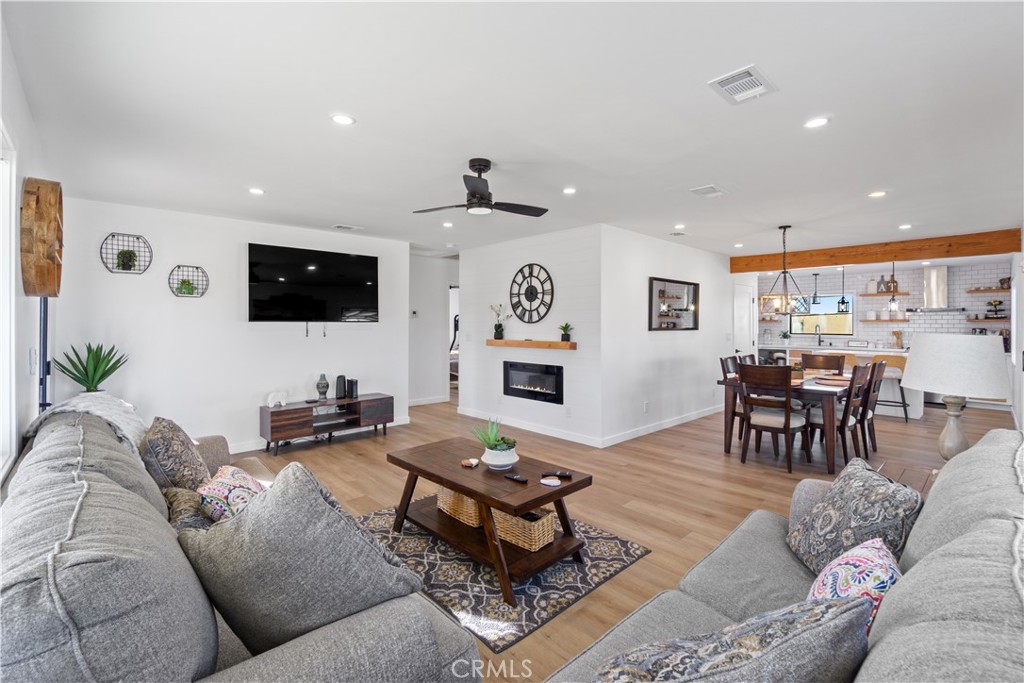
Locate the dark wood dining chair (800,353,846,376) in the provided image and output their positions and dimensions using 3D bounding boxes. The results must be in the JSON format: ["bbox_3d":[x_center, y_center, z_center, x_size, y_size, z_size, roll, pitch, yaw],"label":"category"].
[{"bbox_3d":[3.692,0.666,5.161,0.566,0.980,0.465,-2,3,-43],"label":"dark wood dining chair"}]

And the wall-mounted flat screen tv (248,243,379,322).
[{"bbox_3d":[-2.262,-0.654,5.030,1.454,0.834,0.051,-2,3,-43],"label":"wall-mounted flat screen tv"}]

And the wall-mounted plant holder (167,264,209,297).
[{"bbox_3d":[-3.143,-0.580,4.143,0.315,0.305,0.100,-2,3,-42],"label":"wall-mounted plant holder"}]

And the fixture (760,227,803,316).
[{"bbox_3d":[3.075,-0.795,4.798,0.364,0.990,0.364,0,2,-12],"label":"fixture"}]

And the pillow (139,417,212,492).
[{"bbox_3d":[-1.933,0.647,2.444,0.162,0.424,0.424,-29,8,-10],"label":"pillow"}]

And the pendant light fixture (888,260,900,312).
[{"bbox_3d":[5.922,-0.891,6.615,0.141,0.889,0.141,-2,3,-45],"label":"pendant light fixture"}]

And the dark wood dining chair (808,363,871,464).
[{"bbox_3d":[3.284,0.710,4.460,0.480,0.985,0.570,-2,3,-38],"label":"dark wood dining chair"}]

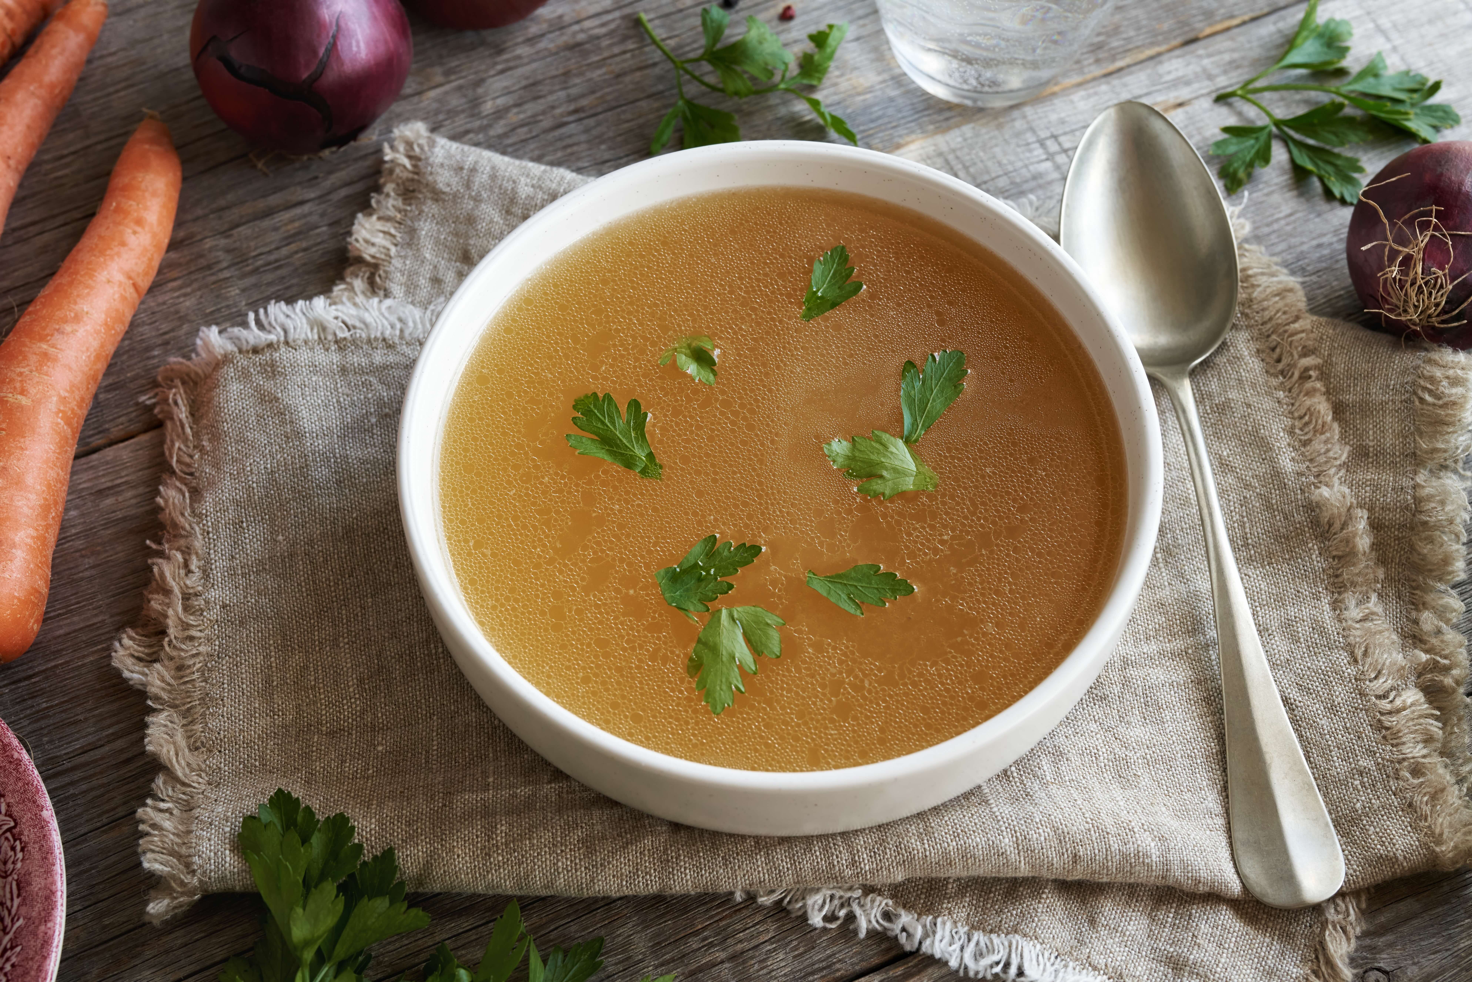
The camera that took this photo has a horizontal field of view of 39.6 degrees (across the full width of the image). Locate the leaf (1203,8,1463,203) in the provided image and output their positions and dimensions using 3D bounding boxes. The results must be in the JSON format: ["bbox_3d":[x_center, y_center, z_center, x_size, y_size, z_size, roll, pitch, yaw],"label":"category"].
[{"bbox_3d":[0.160,-0.107,0.551,0.067,0.018,0.066,0,59,0],"label":"leaf"}]

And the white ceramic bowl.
[{"bbox_3d":[0.010,-0.003,0.472,0.170,0.037,0.170,0,59,0],"label":"white ceramic bowl"}]

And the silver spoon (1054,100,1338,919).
[{"bbox_3d":[0.108,-0.008,0.484,0.042,0.022,0.217,-3,59,-2],"label":"silver spoon"}]

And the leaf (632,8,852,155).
[{"bbox_3d":[0.004,-0.113,0.555,0.056,0.018,0.052,-4,59,-3],"label":"leaf"}]

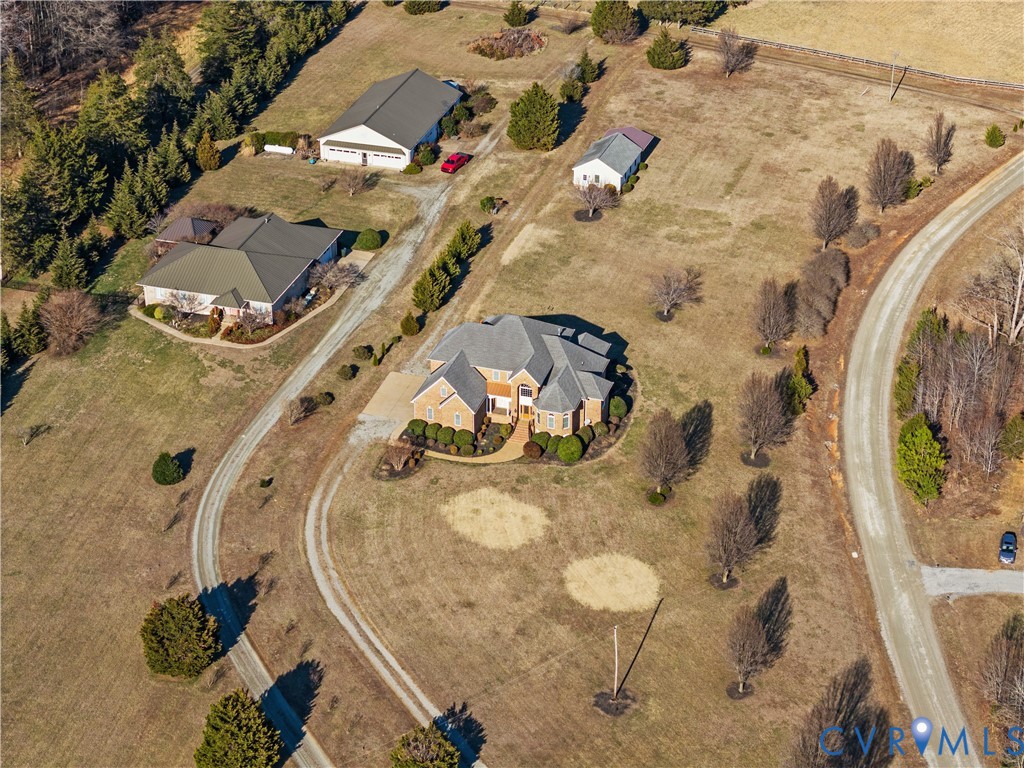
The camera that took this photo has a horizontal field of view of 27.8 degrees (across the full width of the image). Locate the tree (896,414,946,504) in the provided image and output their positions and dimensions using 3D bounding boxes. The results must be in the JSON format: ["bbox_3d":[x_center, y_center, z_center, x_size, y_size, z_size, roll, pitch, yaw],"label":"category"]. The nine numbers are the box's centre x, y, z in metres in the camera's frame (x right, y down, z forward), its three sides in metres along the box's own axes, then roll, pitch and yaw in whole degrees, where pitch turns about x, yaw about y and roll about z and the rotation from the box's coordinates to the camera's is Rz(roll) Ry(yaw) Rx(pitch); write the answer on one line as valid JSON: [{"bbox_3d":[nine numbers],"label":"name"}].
[{"bbox_3d":[48.310,9.300,242.100,5.400,12.000,5.400,-1,30,0],"label":"tree"}]

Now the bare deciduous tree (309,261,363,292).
[{"bbox_3d":[-24.580,-14.780,285.700,6.200,3.600,6.200,-1,30,0],"label":"bare deciduous tree"}]

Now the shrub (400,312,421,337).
[{"bbox_3d":[-13.780,-8.410,278.740,2.380,3.070,2.380,-1,31,0],"label":"shrub"}]

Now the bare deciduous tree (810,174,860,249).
[{"bbox_3d":[44.940,-24.160,293.370,5.500,11.200,5.500,-1,30,0],"label":"bare deciduous tree"}]

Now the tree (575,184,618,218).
[{"bbox_3d":[12.140,-27.180,308.920,6.150,5.160,6.150,0,30,0],"label":"tree"}]

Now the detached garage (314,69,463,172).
[{"bbox_3d":[-19.310,-43.130,333.680,15.550,7.040,23.850,9,32,16],"label":"detached garage"}]

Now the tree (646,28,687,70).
[{"bbox_3d":[26.770,-58.390,357.800,6.800,6.700,6.800,-1,30,0],"label":"tree"}]

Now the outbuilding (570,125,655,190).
[{"bbox_3d":[15.960,-35.870,322.380,7.840,5.100,16.880,10,32,18],"label":"outbuilding"}]

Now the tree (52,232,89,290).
[{"bbox_3d":[-62.120,-17.800,290.220,5.260,8.880,5.260,-1,31,0],"label":"tree"}]

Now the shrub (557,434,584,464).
[{"bbox_3d":[7.020,7.910,250.140,3.000,3.530,3.000,-1,31,0],"label":"shrub"}]

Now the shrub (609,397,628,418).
[{"bbox_3d":[13.280,2.940,258.970,2.210,2.920,2.210,-1,31,0],"label":"shrub"}]

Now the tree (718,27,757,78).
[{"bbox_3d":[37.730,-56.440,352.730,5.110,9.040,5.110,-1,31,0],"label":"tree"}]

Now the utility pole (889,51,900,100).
[{"bbox_3d":[64.010,-51.680,348.180,0.890,9.030,0.450,0,30,0],"label":"utility pole"}]

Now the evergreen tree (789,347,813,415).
[{"bbox_3d":[36.040,-0.590,257.970,2.930,9.400,2.930,-1,31,0],"label":"evergreen tree"}]

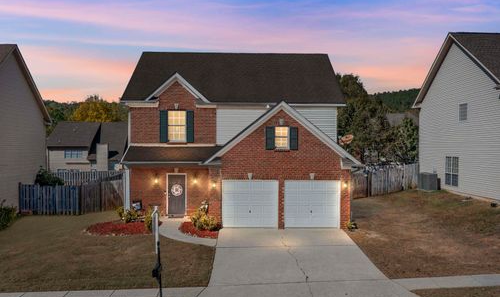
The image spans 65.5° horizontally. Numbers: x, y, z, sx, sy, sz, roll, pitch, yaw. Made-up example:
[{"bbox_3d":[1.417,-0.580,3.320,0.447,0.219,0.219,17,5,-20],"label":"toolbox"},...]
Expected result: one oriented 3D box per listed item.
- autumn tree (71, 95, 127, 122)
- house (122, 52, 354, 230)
[{"bbox_3d":[-26.154,-2.099,68.000,10.000,13.500,10.000,0,0,-1],"label":"autumn tree"},{"bbox_3d":[-0.670,-1.020,21.900,11.000,9.150,10.200,0,0,-1],"label":"house"}]

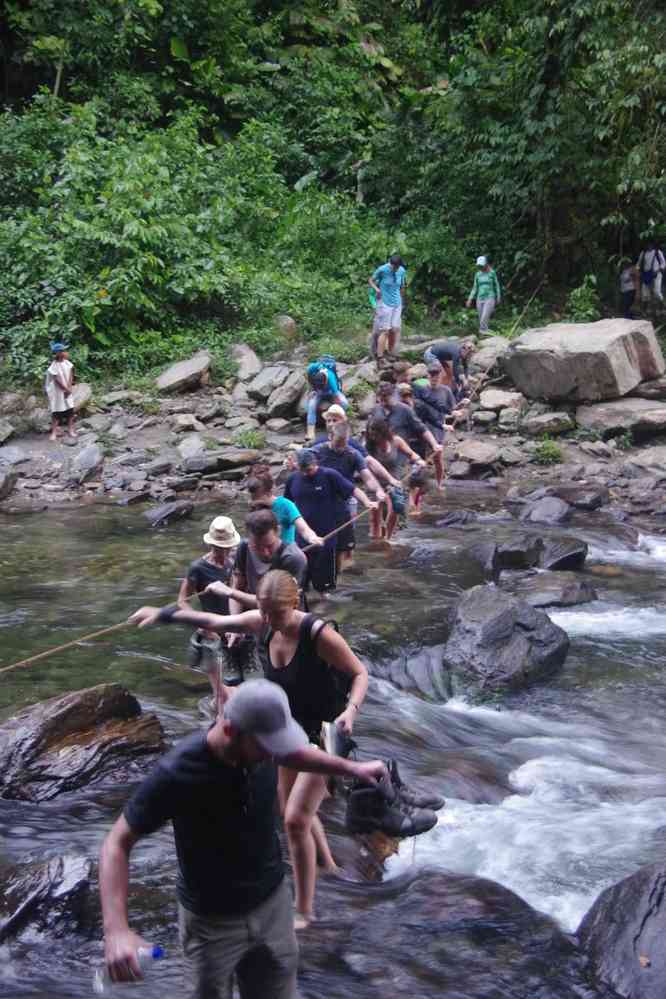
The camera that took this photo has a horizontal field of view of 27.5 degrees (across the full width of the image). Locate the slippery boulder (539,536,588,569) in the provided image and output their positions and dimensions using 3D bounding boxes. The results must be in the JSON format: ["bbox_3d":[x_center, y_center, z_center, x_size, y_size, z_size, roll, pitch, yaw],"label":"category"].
[{"bbox_3d":[2.503,0.584,14.700,0.530,0.360,0.480,0,10,0],"label":"slippery boulder"}]

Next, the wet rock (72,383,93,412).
[{"bbox_3d":[-3.766,-1.515,20.200,0.420,0.450,0.400,0,8,0],"label":"wet rock"}]

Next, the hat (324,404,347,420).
[{"bbox_3d":[0.021,-0.921,14.400,0.280,0.150,0.310,10,13,30],"label":"hat"}]

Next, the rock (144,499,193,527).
[{"bbox_3d":[-1.984,0.157,16.400,0.560,0.260,0.420,0,11,0],"label":"rock"}]

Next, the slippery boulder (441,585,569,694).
[{"bbox_3d":[1.362,1.120,10.800,0.950,0.680,0.800,0,11,0],"label":"slippery boulder"}]

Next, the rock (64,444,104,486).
[{"bbox_3d":[-3.326,-0.455,18.200,0.500,0.480,0.420,0,11,0],"label":"rock"}]

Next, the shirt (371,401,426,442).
[{"bbox_3d":[0.792,-0.894,16.200,0.620,0.560,0.400,-1,10,-7],"label":"shirt"}]

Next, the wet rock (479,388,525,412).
[{"bbox_3d":[2.442,-1.435,19.700,0.660,0.270,0.480,0,10,0],"label":"wet rock"}]

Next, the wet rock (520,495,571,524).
[{"bbox_3d":[2.595,0.122,16.600,0.590,0.280,0.480,0,11,0],"label":"wet rock"}]

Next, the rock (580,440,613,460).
[{"bbox_3d":[3.794,-0.703,19.500,0.480,0.280,0.360,0,10,0],"label":"rock"}]

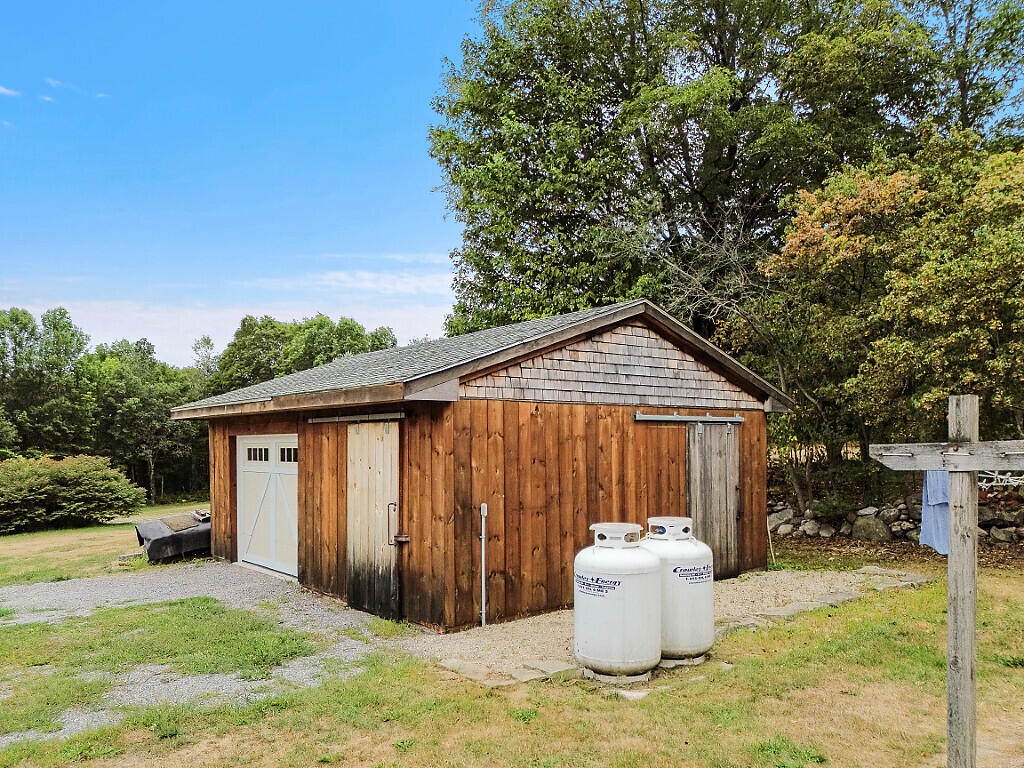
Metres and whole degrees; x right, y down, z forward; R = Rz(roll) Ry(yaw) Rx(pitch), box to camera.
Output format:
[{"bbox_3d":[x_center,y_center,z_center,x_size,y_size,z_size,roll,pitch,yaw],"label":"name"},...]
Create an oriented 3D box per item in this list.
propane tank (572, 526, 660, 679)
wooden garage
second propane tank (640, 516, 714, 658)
[{"bbox_3d":[0.935,1.885,6.280,0.760,1.300,0.760,0,-2,0],"label":"propane tank"},{"bbox_3d":[-0.998,0.998,12.250,7.200,3.900,8.150,2,-3,-39],"label":"wooden garage"},{"bbox_3d":[1.550,1.950,6.800,0.760,1.300,0.760,0,-2,0],"label":"second propane tank"}]

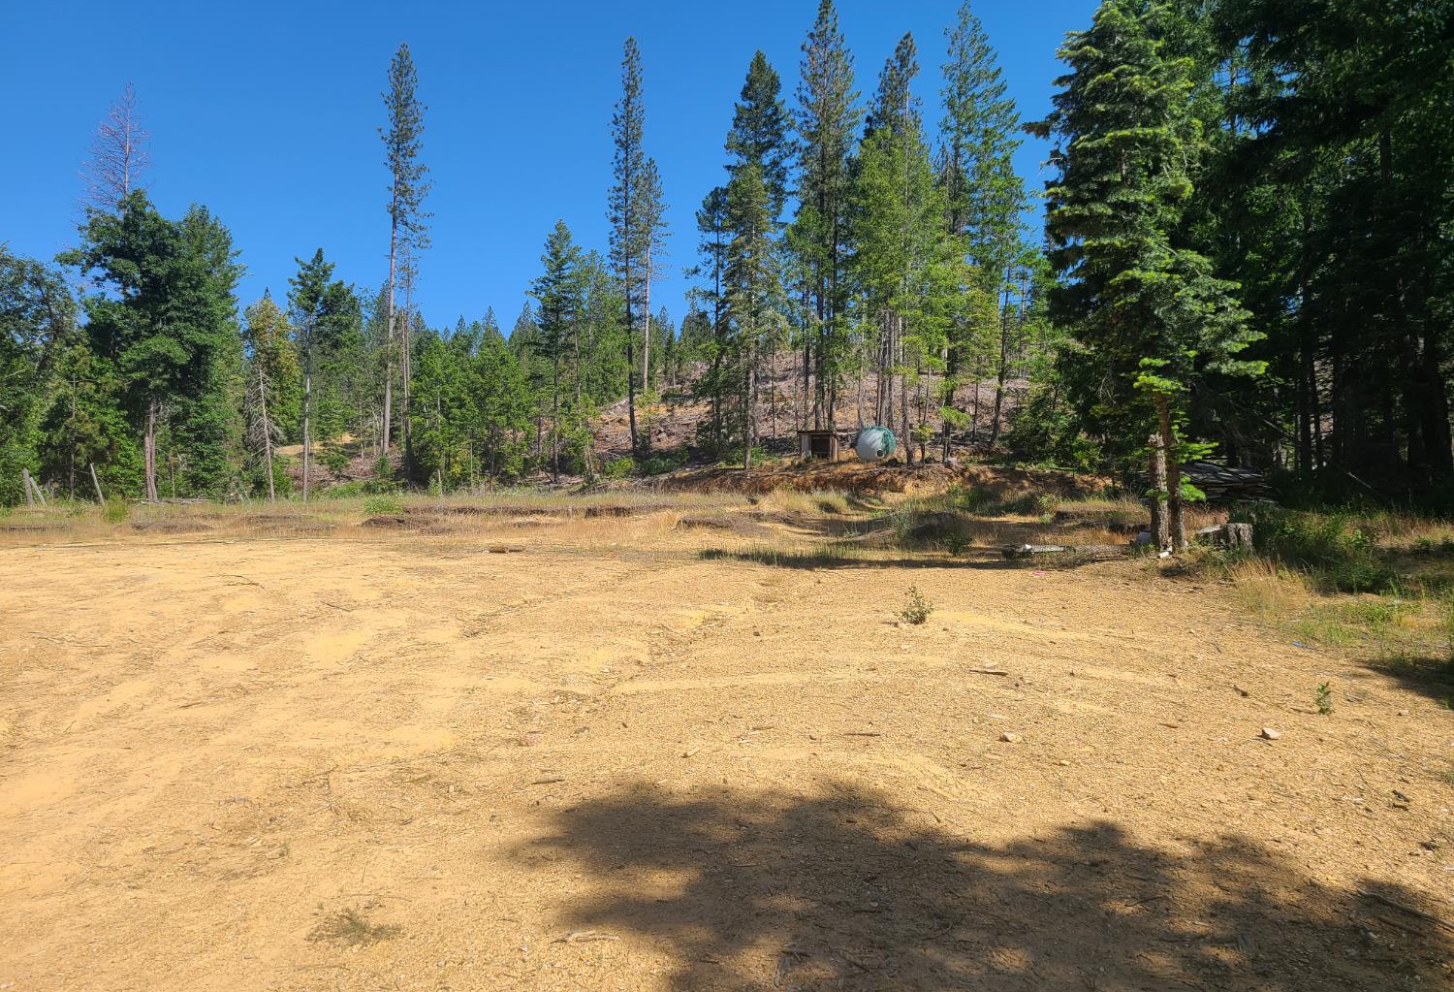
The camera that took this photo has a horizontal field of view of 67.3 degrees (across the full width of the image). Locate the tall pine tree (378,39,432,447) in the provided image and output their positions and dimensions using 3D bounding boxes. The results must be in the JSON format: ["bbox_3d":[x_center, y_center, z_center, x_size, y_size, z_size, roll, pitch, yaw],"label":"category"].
[{"bbox_3d":[-22.155,-16.811,75.000,3.400,28.500,3.400,0,1,0],"label":"tall pine tree"}]

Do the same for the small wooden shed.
[{"bbox_3d":[5.266,-2.841,62.500,2.050,1.800,1.600,0,1,18],"label":"small wooden shed"}]

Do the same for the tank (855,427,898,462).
[{"bbox_3d":[8.549,-2.971,62.500,2.200,2.150,2.050,0,1,12],"label":"tank"}]

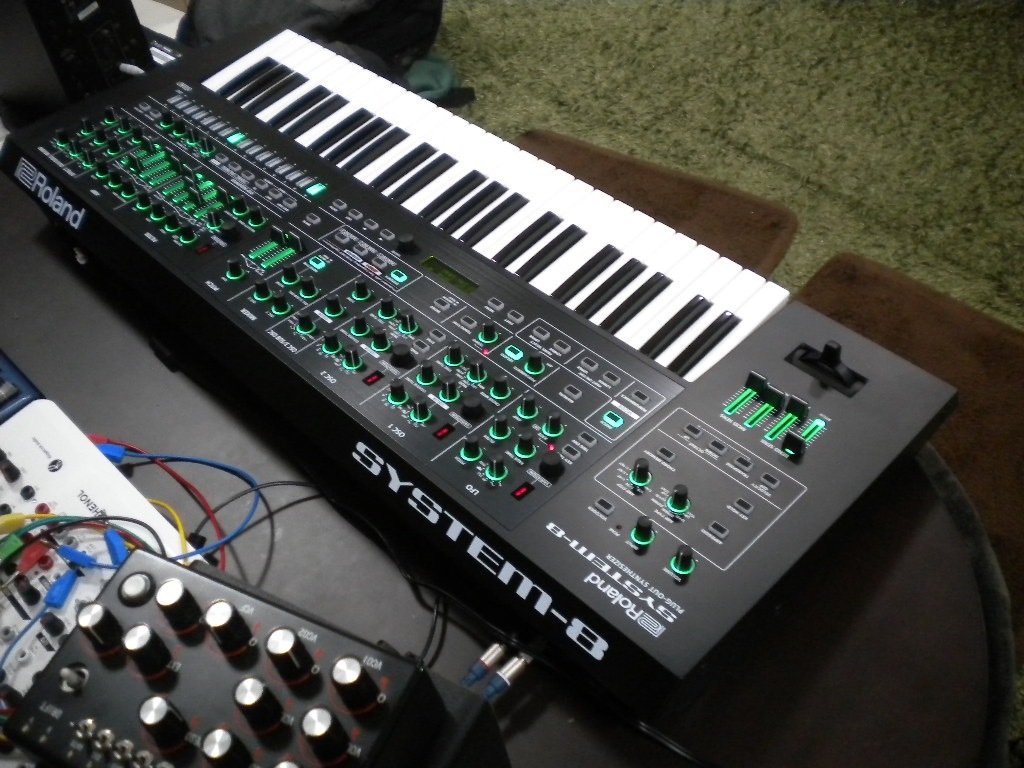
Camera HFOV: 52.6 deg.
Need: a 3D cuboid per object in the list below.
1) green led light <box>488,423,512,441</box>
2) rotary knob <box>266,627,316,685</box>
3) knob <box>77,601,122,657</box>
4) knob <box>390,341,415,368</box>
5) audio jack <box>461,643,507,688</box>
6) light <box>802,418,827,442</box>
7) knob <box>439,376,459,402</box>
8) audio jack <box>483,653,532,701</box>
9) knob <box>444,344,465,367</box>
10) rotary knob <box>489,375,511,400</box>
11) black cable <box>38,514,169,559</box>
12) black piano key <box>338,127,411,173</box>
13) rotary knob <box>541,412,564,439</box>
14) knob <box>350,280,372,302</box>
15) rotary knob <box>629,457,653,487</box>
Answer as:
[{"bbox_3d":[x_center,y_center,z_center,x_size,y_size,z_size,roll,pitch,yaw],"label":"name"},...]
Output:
[{"bbox_3d":[-0.008,0.034,0.742,0.016,0.003,0.016,0,45,0],"label":"green led light"},{"bbox_3d":[-0.139,0.165,0.641,0.018,0.025,0.018,17,56,21],"label":"rotary knob"},{"bbox_3d":[-0.228,0.136,0.575,0.019,0.025,0.019,-5,50,6],"label":"knob"},{"bbox_3d":[-0.084,-0.023,0.798,0.019,0.011,0.019,-1,45,1],"label":"knob"},{"bbox_3d":[-0.019,0.183,0.673,0.040,0.013,0.013,-40,56,-24],"label":"audio jack"},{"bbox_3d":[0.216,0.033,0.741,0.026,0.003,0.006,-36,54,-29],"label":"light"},{"bbox_3d":[-0.048,0.003,0.785,0.015,0.017,0.015,-1,45,1],"label":"knob"},{"bbox_3d":[-0.004,0.189,0.666,0.040,0.013,0.013,-40,56,-24],"label":"audio jack"},{"bbox_3d":[-0.044,-0.024,0.791,0.015,0.015,0.015,0,45,0],"label":"knob"},{"bbox_3d":[-0.009,0.001,0.786,0.015,0.017,0.015,-1,45,1],"label":"rotary knob"},{"bbox_3d":[-0.278,0.104,0.705,0.080,0.020,0.025,11,54,17],"label":"black cable"},{"bbox_3d":[-0.131,-0.228,1.004,0.011,0.012,0.080,35,64,31],"label":"black piano key"},{"bbox_3d":[0.030,0.028,0.744,0.015,0.015,0.015,-1,45,1],"label":"rotary knob"},{"bbox_3d":[-0.124,-0.078,0.847,0.015,0.015,0.015,0,45,0],"label":"knob"},{"bbox_3d":[0.089,0.059,0.710,0.015,0.015,0.015,-1,45,1],"label":"rotary knob"}]

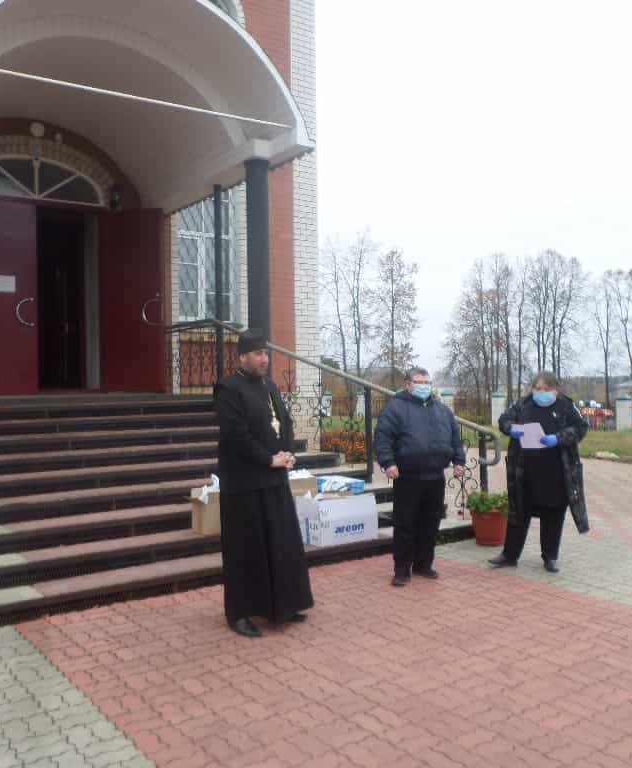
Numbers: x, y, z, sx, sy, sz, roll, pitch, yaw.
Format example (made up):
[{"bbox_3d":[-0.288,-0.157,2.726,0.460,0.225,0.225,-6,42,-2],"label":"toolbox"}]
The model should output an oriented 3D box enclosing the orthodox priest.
[{"bbox_3d":[-0.344,0.599,4.640,0.580,1.850,0.500,-1,1,-45],"label":"orthodox priest"}]

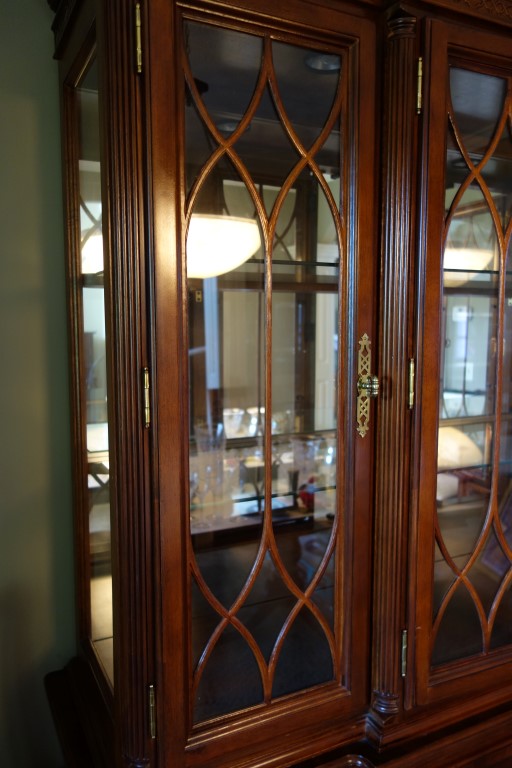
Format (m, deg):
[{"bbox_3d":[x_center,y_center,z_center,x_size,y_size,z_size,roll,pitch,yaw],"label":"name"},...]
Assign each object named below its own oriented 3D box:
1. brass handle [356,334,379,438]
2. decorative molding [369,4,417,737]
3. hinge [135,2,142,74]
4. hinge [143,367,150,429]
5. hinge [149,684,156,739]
[{"bbox_3d":[0.170,0.004,0.891,0.030,0.157,0.027,-3,7,-26],"label":"brass handle"},{"bbox_3d":[0.203,0.010,0.890,0.045,1.055,0.045,-3,7,-26],"label":"decorative molding"},{"bbox_3d":[-0.138,-0.409,0.708,0.008,0.077,0.008,-3,7,-26],"label":"hinge"},{"bbox_3d":[-0.138,0.017,0.753,0.008,0.077,0.008,-3,7,-26],"label":"hinge"},{"bbox_3d":[-0.138,0.439,0.798,0.008,0.077,0.008,-3,7,-26],"label":"hinge"}]

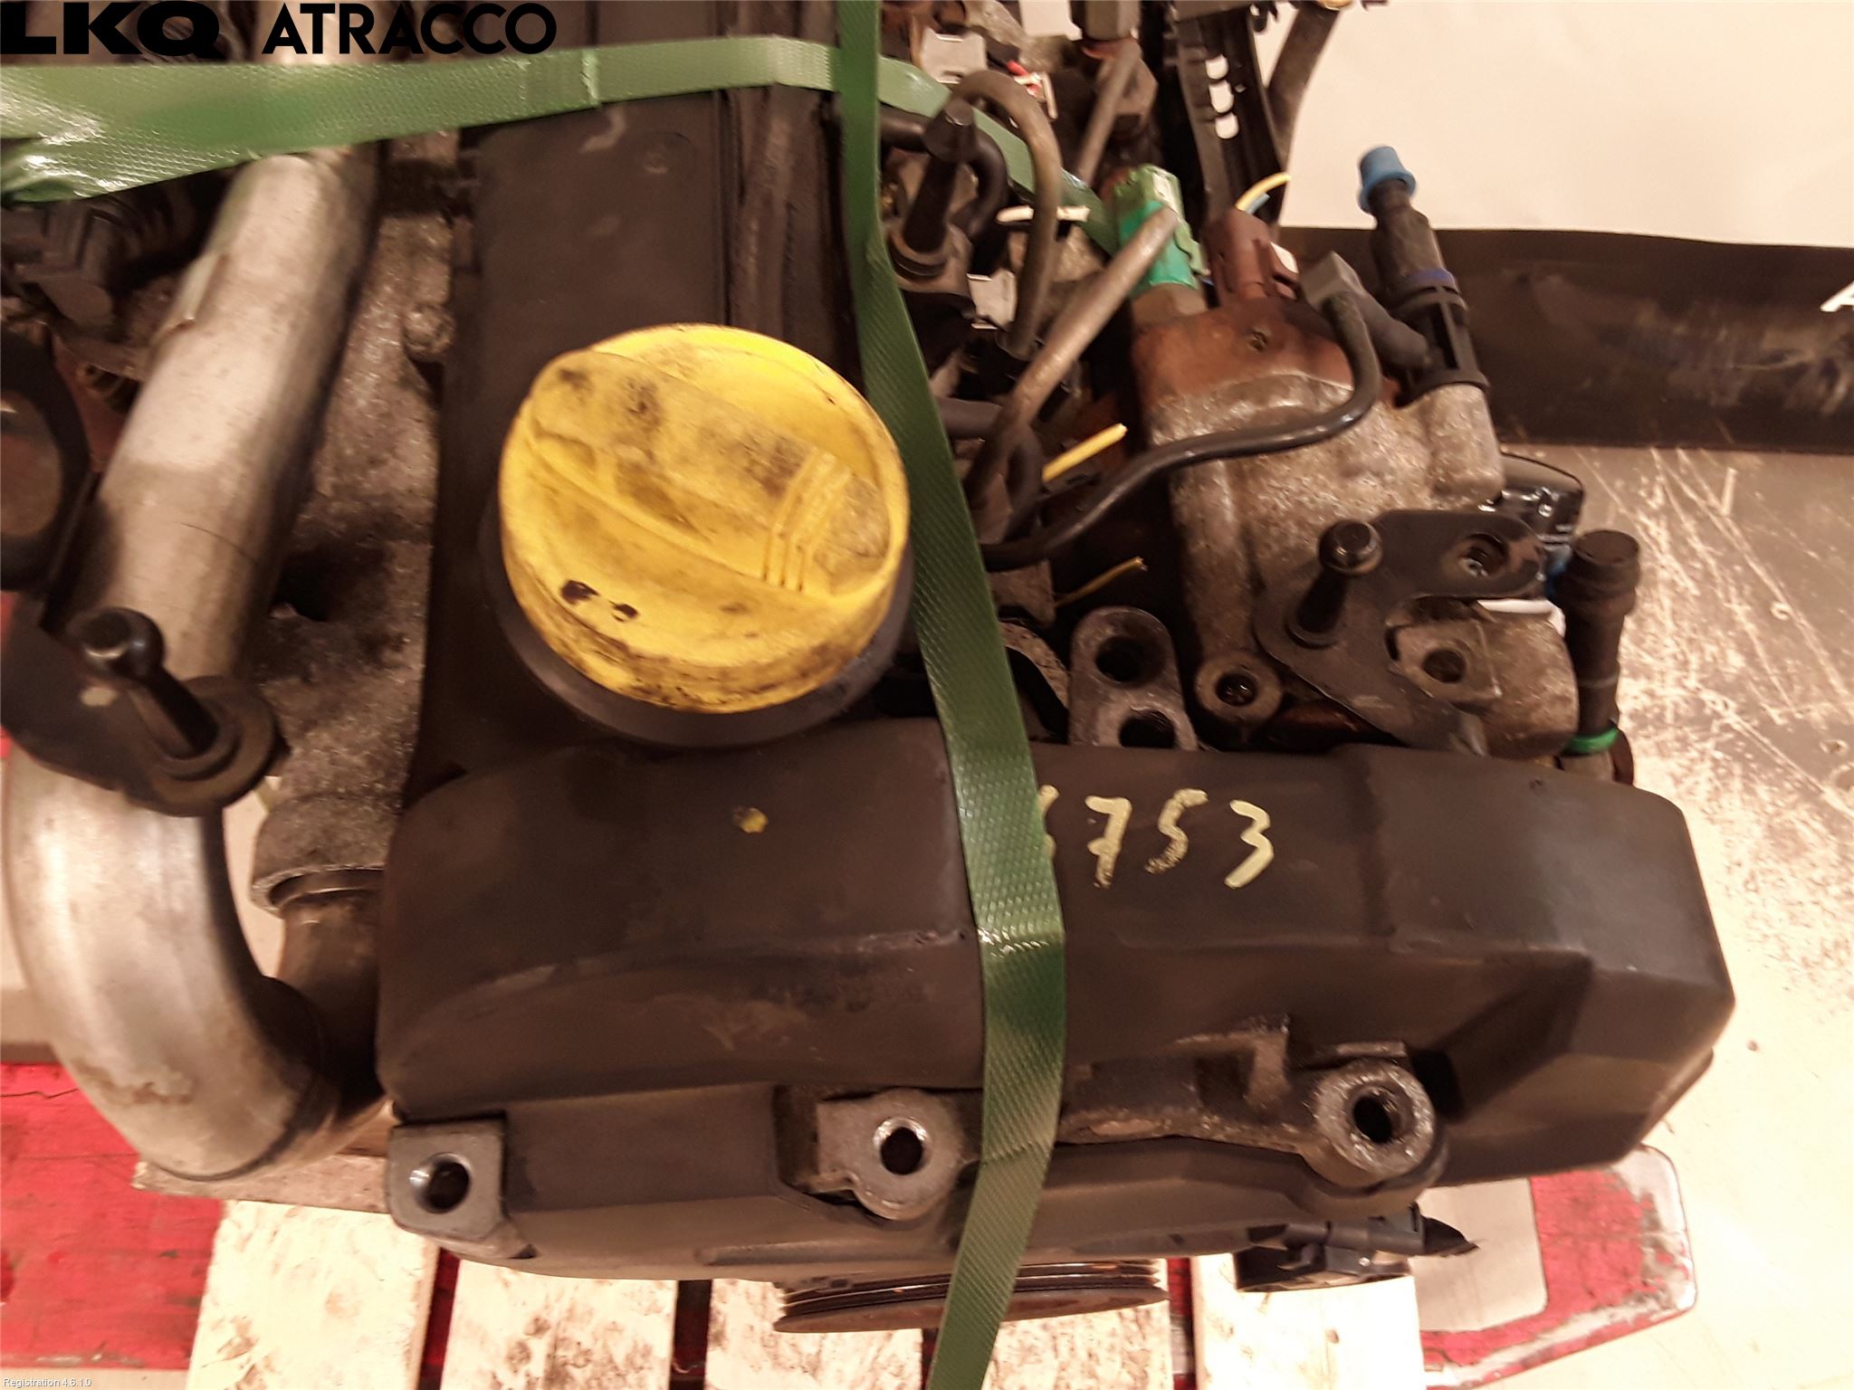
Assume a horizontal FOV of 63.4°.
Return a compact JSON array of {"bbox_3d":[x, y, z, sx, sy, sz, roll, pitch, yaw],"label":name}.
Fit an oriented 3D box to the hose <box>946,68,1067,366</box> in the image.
[{"bbox_3d":[0.019,-0.123,0.385,0.029,0.042,0.075,1,58,0],"label":"hose"}]

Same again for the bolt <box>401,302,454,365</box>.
[{"bbox_3d":[-0.130,-0.094,0.390,0.014,0.009,0.014,1,58,0],"label":"bolt"}]

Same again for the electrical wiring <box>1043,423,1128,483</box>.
[{"bbox_3d":[0.037,-0.057,0.355,0.024,0.003,0.003,-32,60,10],"label":"electrical wiring"}]

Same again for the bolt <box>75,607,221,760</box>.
[{"bbox_3d":[-0.142,-0.002,0.275,0.013,0.036,0.013,1,58,0],"label":"bolt"}]

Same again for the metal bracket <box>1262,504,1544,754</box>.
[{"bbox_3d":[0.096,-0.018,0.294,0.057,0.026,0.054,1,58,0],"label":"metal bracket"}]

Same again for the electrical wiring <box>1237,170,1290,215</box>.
[{"bbox_3d":[0.080,-0.120,0.358,0.016,0.006,0.004,-38,55,27],"label":"electrical wiring"}]

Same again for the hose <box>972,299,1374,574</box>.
[{"bbox_3d":[0.052,-0.059,0.335,0.090,0.032,0.066,1,58,0],"label":"hose"}]

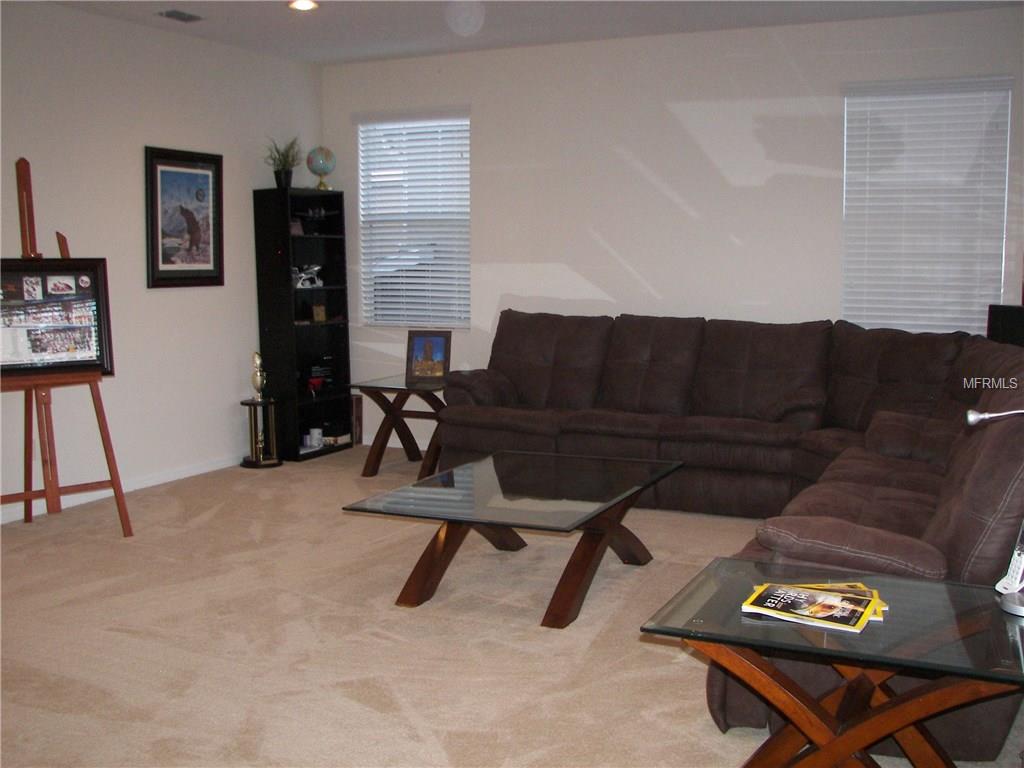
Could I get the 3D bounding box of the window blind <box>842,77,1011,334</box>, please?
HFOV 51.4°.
[{"bbox_3d":[2.290,-0.980,5.913,0.860,1.430,0.060,4,8,26],"label":"window blind"}]

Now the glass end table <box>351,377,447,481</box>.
[{"bbox_3d":[-0.559,0.270,6.859,0.618,0.582,0.757,4,8,26],"label":"glass end table"}]

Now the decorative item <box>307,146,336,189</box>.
[{"bbox_3d":[-1.316,-1.488,7.348,0.204,0.303,0.204,0,7,0],"label":"decorative item"}]

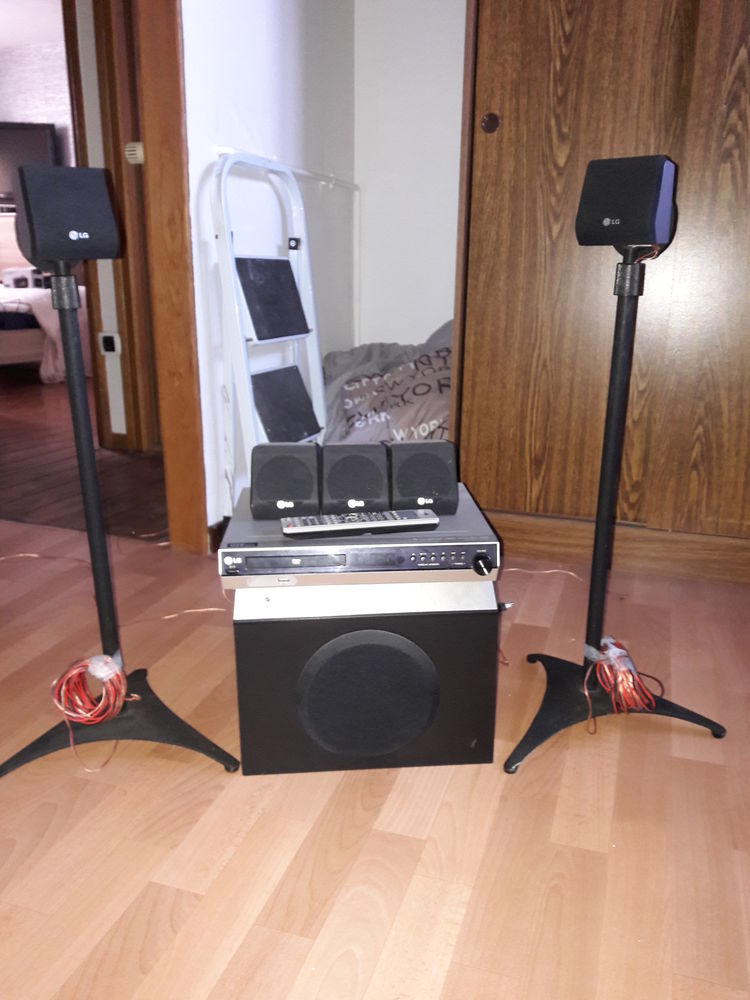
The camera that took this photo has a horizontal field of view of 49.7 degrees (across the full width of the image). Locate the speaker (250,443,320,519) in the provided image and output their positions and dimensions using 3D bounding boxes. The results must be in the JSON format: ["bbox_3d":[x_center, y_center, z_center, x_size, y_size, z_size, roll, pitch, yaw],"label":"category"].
[{"bbox_3d":[-0.129,-0.035,1.179,0.098,0.101,0.083,-1,17,-2],"label":"speaker"}]

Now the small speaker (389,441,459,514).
[{"bbox_3d":[0.069,-0.038,1.186,0.098,0.101,0.083,-1,17,-2],"label":"small speaker"}]

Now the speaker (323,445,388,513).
[{"bbox_3d":[-0.029,-0.037,1.186,0.098,0.101,0.083,-1,17,-2],"label":"speaker"}]

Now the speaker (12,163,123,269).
[{"bbox_3d":[-0.359,-0.333,0.944,0.098,0.101,0.083,-10,20,-29],"label":"speaker"}]

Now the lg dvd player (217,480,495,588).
[{"bbox_3d":[-0.026,0.048,1.183,0.362,0.060,0.292,-1,17,-3],"label":"lg dvd player"}]

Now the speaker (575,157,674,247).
[{"bbox_3d":[0.313,-0.370,1.010,0.098,0.101,0.083,9,20,29],"label":"speaker"}]

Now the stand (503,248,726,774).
[{"bbox_3d":[0.305,-0.016,1.169,0.344,0.700,0.302,-5,18,-14],"label":"stand"}]

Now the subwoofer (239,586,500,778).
[{"bbox_3d":[-0.019,0.203,1.217,0.343,0.257,0.300,-2,17,-4],"label":"subwoofer"}]

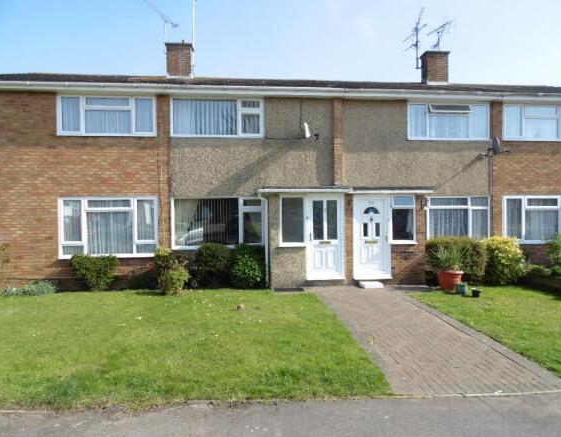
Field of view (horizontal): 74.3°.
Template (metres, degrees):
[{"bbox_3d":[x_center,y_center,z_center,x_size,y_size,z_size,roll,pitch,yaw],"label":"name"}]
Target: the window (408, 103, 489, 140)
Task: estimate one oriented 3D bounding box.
[{"bbox_3d":[4.593,-2.628,10.087,2.363,1.004,0.120,-1,1,-6],"label":"window"}]

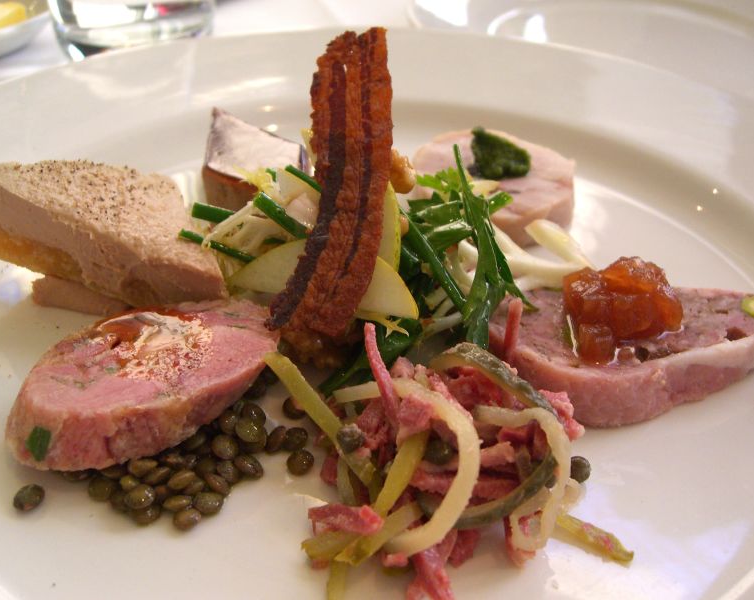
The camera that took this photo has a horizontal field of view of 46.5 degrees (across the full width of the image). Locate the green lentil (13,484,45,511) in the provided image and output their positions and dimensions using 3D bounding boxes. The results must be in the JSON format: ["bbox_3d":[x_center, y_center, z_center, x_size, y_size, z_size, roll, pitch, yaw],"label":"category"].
[{"bbox_3d":[-0.068,0.039,0.171,0.006,0.004,0.006,-13,28,9],"label":"green lentil"}]

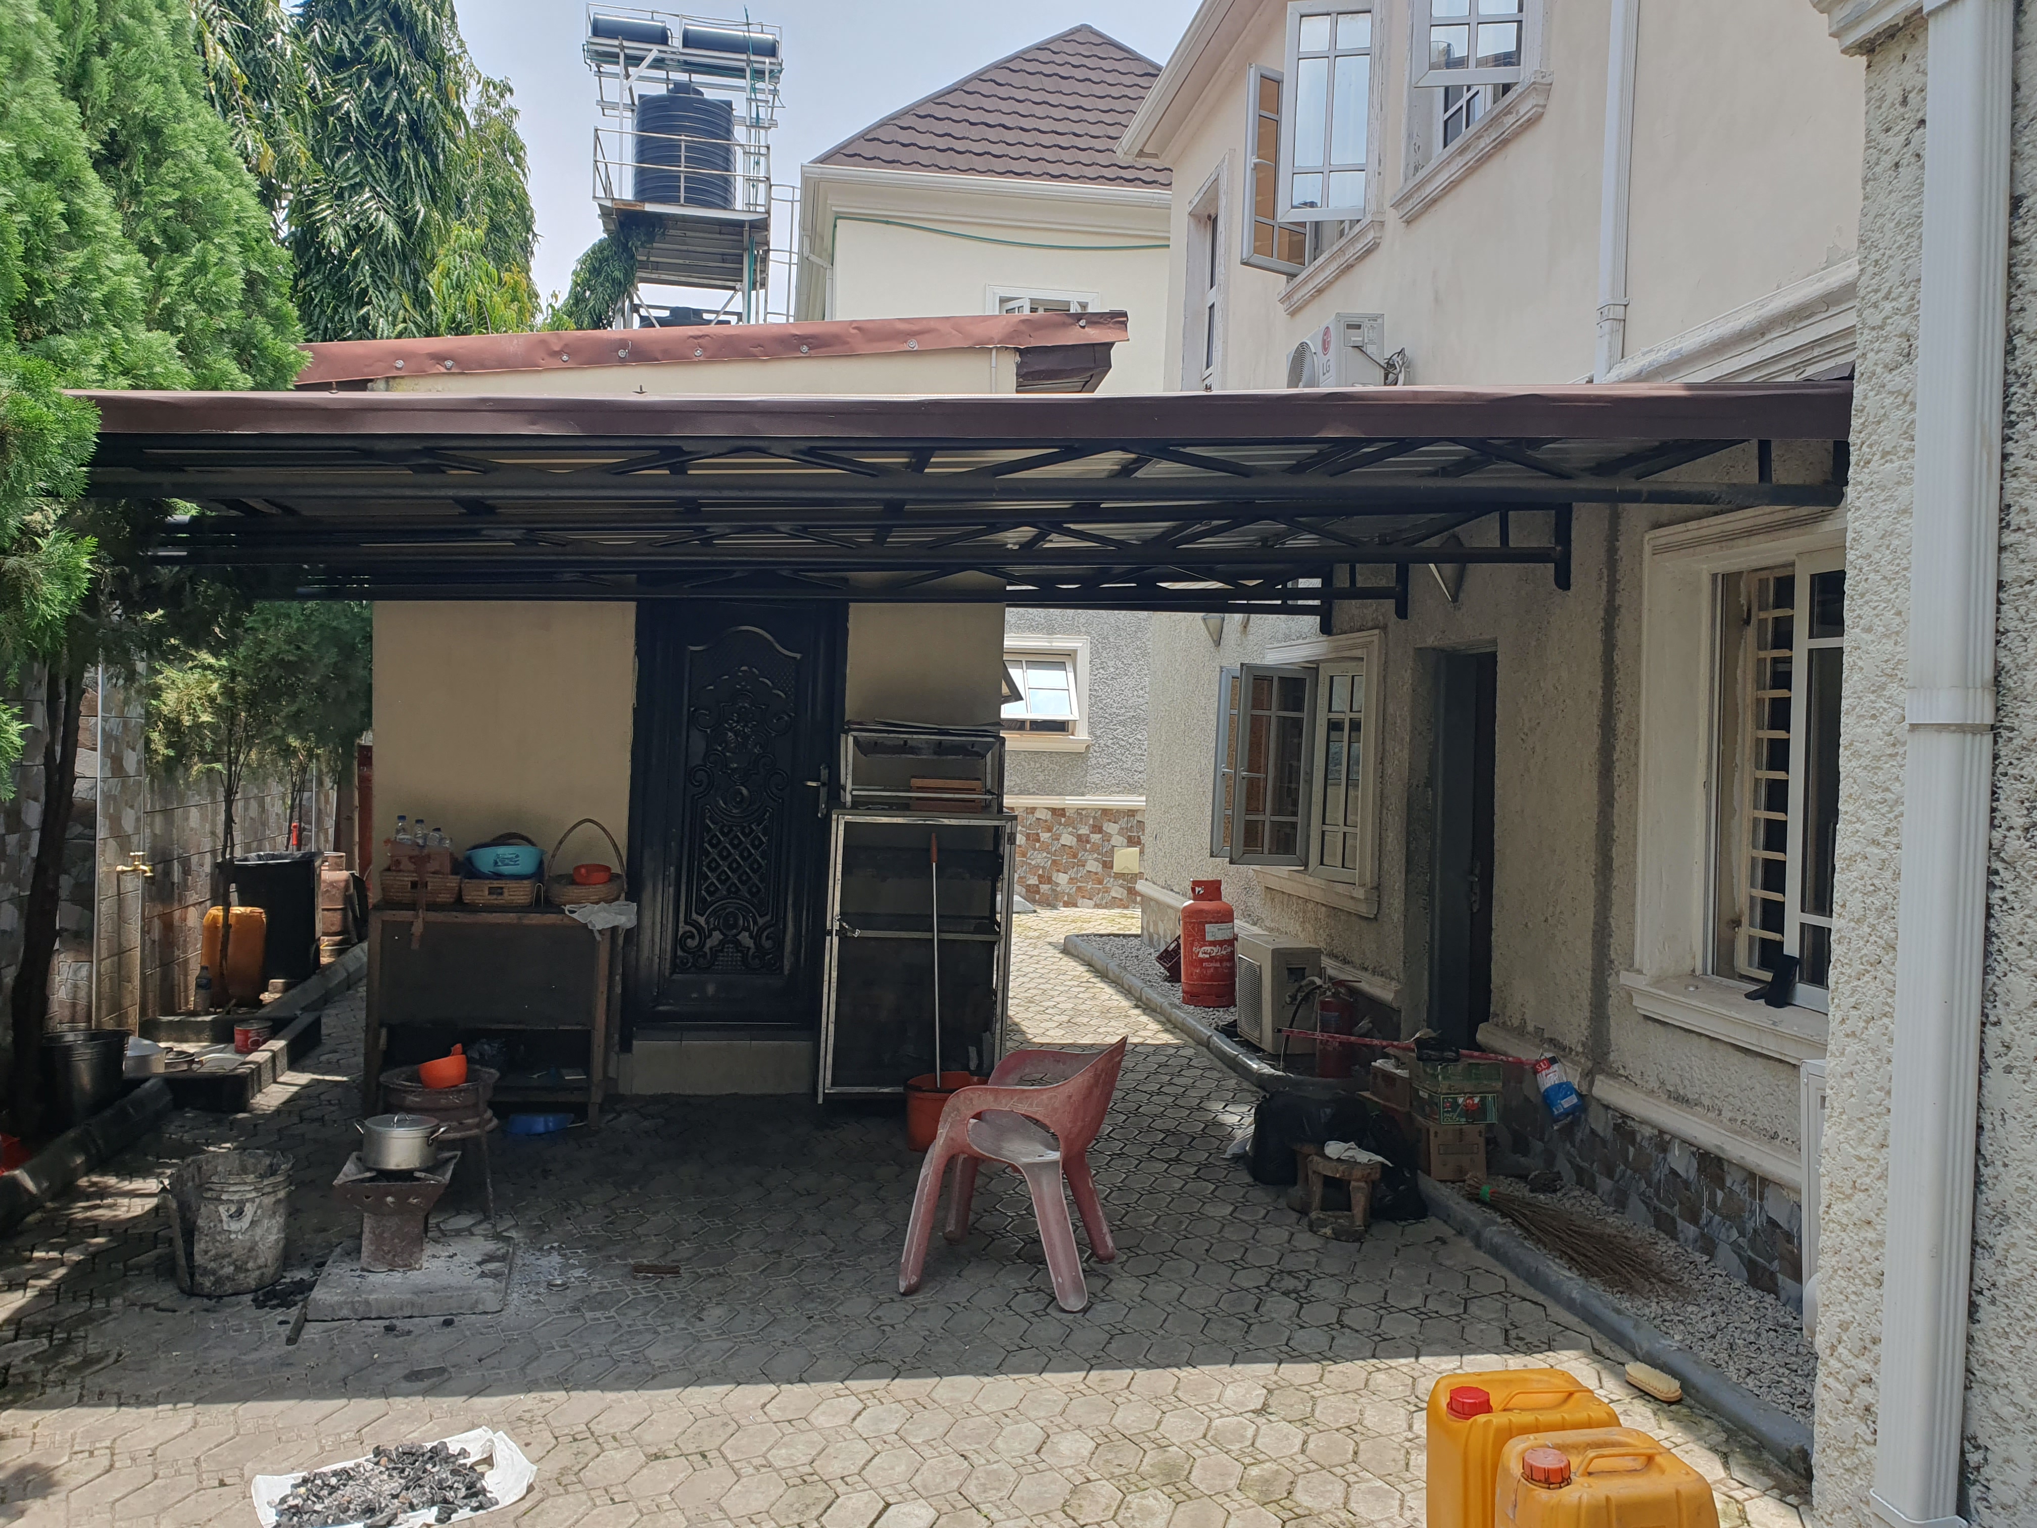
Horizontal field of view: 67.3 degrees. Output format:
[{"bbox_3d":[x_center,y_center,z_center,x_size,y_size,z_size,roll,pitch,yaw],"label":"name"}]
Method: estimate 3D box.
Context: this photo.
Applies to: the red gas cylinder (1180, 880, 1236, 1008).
[{"bbox_3d":[1.159,1.068,9.194,0.330,0.750,0.330,2,1,-9],"label":"red gas cylinder"}]

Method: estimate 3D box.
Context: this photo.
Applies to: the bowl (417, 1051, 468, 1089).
[{"bbox_3d":[-1.936,1.044,5.169,0.162,0.105,0.180,-15,-8,26],"label":"bowl"}]

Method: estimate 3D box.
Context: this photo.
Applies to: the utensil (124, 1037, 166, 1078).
[{"bbox_3d":[-3.729,1.257,6.530,0.180,0.165,0.180,1,1,-10],"label":"utensil"}]

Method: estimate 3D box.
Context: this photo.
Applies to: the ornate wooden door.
[{"bbox_3d":[-1.273,0.174,6.946,0.930,2.064,0.120,2,1,-9],"label":"ornate wooden door"}]

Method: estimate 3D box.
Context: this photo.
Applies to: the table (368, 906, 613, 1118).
[{"bbox_3d":[-2.167,1.023,6.432,0.958,0.865,0.530,2,1,-9],"label":"table"}]

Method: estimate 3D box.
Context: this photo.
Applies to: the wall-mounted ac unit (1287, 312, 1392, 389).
[{"bbox_3d":[1.504,-1.817,7.383,0.235,0.500,0.725,1,1,-10],"label":"wall-mounted ac unit"}]

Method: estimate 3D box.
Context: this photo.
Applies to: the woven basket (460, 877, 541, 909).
[{"bbox_3d":[-2.172,0.527,6.479,0.305,0.125,0.250,2,1,-9],"label":"woven basket"}]

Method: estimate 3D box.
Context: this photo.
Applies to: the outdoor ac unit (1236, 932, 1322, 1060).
[{"bbox_3d":[1.307,1.155,7.833,0.250,0.520,0.640,1,1,-12],"label":"outdoor ac unit"}]

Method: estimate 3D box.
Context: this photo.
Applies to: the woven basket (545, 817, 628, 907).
[{"bbox_3d":[-1.847,0.420,6.591,0.335,0.355,0.310,2,1,-9],"label":"woven basket"}]

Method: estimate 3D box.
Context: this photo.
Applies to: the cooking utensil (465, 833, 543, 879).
[{"bbox_3d":[-2.184,0.393,6.497,0.335,0.180,0.330,2,1,-9],"label":"cooking utensil"}]

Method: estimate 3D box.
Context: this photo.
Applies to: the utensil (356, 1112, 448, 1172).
[{"bbox_3d":[-1.780,1.075,4.414,0.265,0.133,0.213,2,1,16],"label":"utensil"}]

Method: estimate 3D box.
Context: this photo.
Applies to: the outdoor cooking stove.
[{"bbox_3d":[-1.838,1.337,4.543,0.315,0.277,0.320,1,1,-13],"label":"outdoor cooking stove"}]

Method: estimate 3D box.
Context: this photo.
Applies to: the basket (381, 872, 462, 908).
[{"bbox_3d":[-2.490,0.511,6.462,0.325,0.135,0.250,2,1,-9],"label":"basket"}]

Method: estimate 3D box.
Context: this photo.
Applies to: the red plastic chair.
[{"bbox_3d":[0.015,1.200,4.733,0.630,0.765,0.570,2,1,16],"label":"red plastic chair"}]

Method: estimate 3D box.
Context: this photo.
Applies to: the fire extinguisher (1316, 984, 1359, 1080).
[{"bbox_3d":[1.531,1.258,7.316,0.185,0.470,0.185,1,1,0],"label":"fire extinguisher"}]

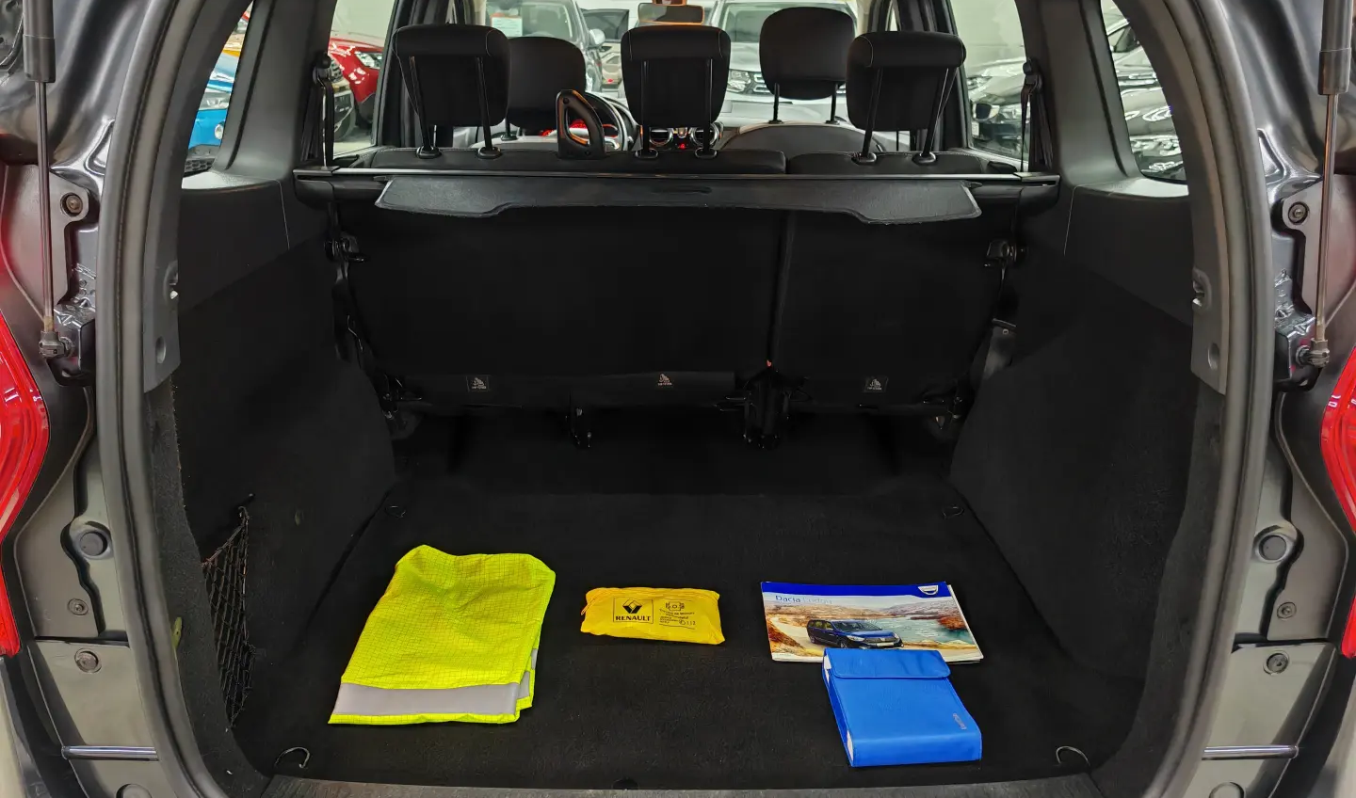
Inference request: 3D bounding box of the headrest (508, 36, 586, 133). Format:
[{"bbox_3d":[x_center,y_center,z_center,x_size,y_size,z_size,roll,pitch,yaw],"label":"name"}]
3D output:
[{"bbox_3d":[-0.364,-0.817,2.640,0.235,0.220,0.110,0,35,0],"label":"headrest"}]

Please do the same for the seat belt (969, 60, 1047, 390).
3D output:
[{"bbox_3d":[0.613,-0.315,1.910,0.080,0.610,0.130,0,23,0],"label":"seat belt"}]

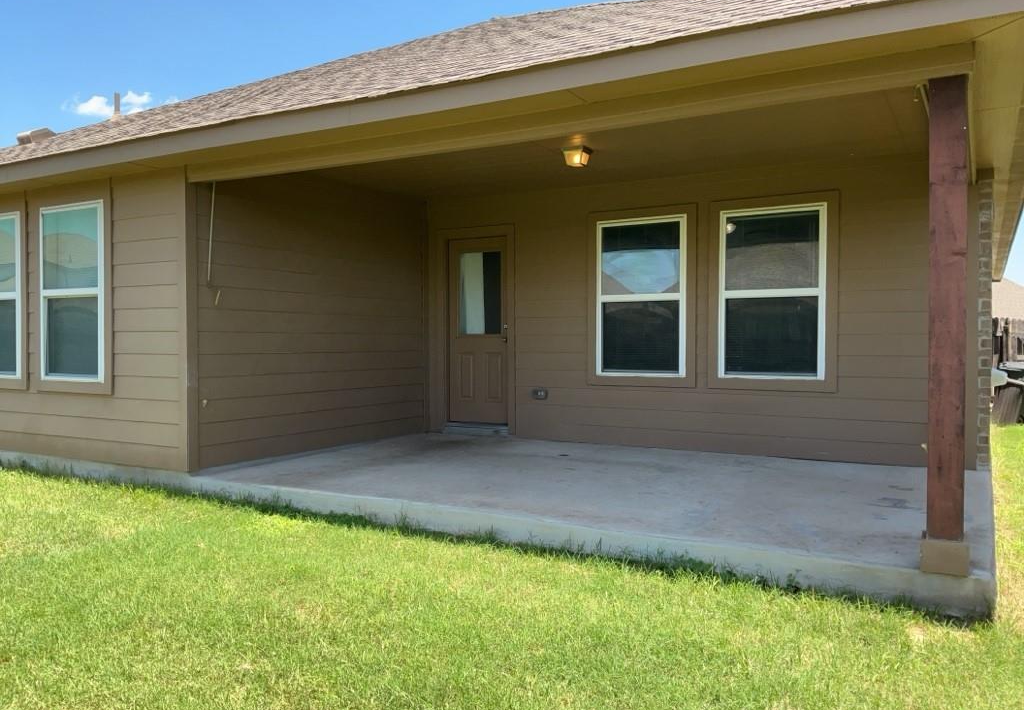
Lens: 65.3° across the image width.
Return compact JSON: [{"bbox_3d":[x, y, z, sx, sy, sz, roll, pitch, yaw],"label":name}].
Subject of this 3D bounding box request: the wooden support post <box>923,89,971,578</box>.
[{"bbox_3d":[1.928,-0.126,3.531,0.181,2.157,0.179,1,1,30],"label":"wooden support post"}]

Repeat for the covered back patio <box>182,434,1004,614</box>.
[{"bbox_3d":[0.592,0.983,6.093,5.265,0.163,3.211,1,1,30],"label":"covered back patio"}]

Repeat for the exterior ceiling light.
[{"bbox_3d":[0.506,-1.538,6.285,0.205,0.133,0.205,1,1,30],"label":"exterior ceiling light"}]

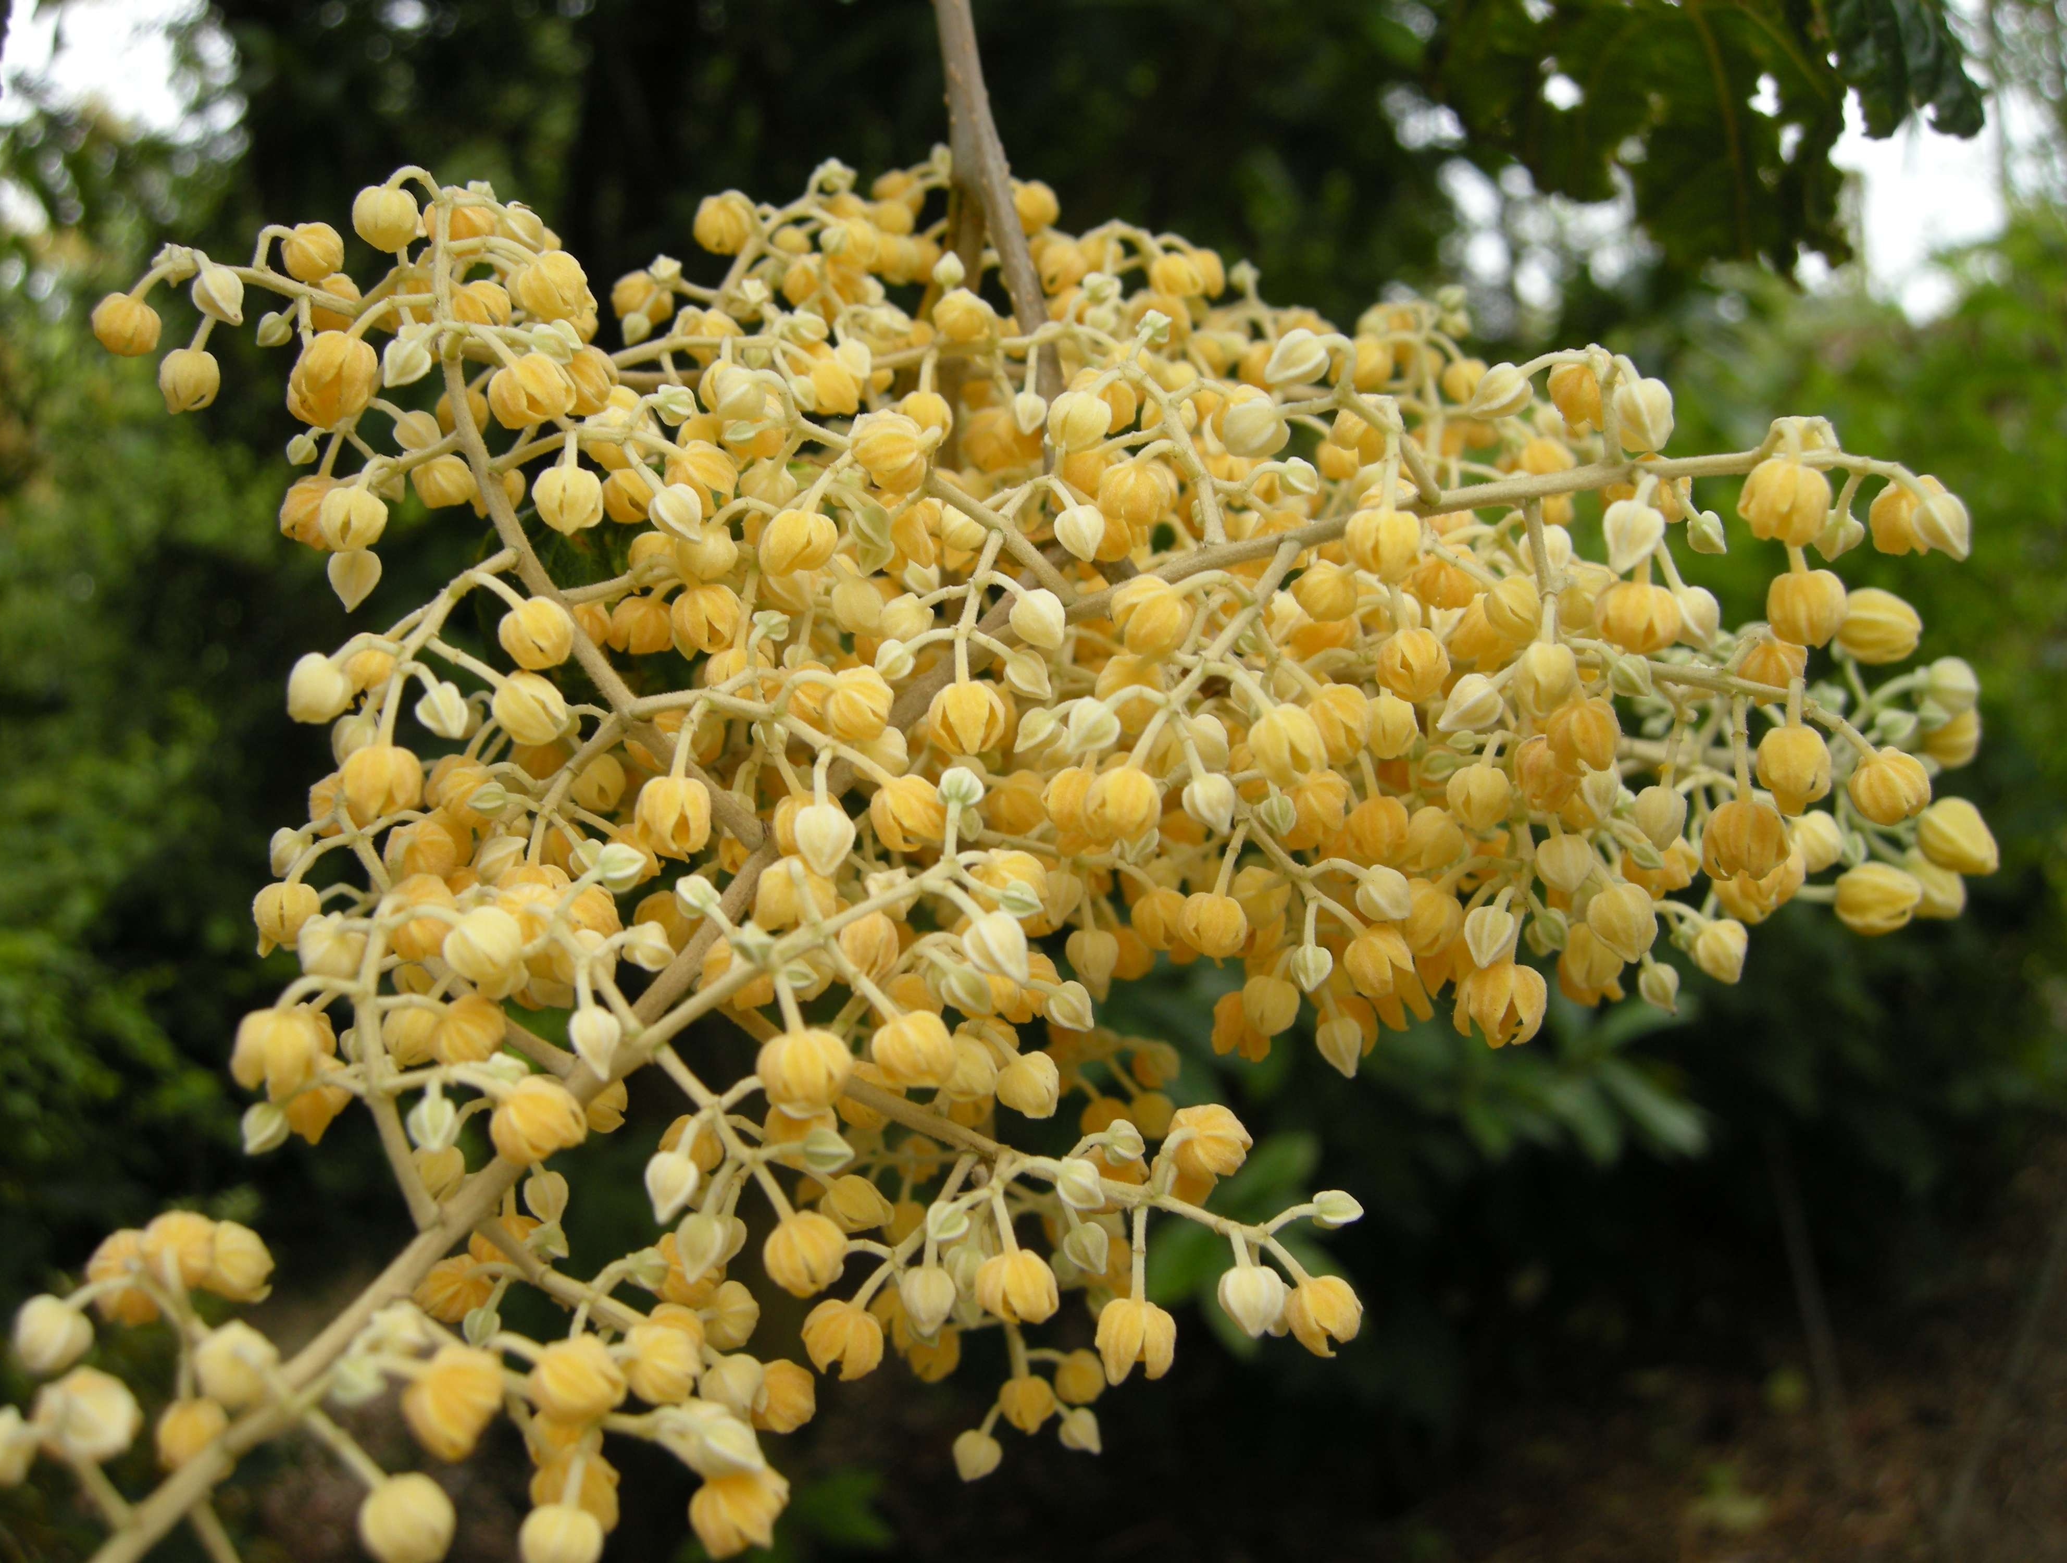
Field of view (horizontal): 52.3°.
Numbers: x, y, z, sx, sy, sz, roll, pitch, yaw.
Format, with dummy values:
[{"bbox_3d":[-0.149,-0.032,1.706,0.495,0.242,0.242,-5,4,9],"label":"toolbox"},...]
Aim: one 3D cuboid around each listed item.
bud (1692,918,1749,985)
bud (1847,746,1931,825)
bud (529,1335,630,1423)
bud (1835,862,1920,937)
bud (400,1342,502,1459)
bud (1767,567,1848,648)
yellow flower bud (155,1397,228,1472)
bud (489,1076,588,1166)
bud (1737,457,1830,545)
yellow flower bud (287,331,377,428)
[{"bbox_3d":[0.088,0.022,0.270,0.007,0.009,0.007,-35,-6,0],"label":"bud"},{"bbox_3d":[0.102,0.000,0.250,0.009,0.009,0.009,43,0,29],"label":"bud"},{"bbox_3d":[-0.046,0.060,0.212,0.010,0.008,0.008,25,0,15],"label":"bud"},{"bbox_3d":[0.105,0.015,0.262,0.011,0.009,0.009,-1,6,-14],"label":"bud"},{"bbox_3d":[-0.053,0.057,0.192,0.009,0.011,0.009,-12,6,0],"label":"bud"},{"bbox_3d":[0.091,-0.020,0.247,0.009,0.009,0.009,-6,-6,0],"label":"bud"},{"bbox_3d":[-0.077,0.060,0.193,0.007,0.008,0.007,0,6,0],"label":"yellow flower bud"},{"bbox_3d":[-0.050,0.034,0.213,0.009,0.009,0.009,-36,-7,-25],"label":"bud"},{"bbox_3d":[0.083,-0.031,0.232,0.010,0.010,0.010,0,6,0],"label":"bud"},{"bbox_3d":[-0.083,-0.048,0.250,0.010,0.011,0.010,15,-12,0],"label":"yellow flower bud"}]

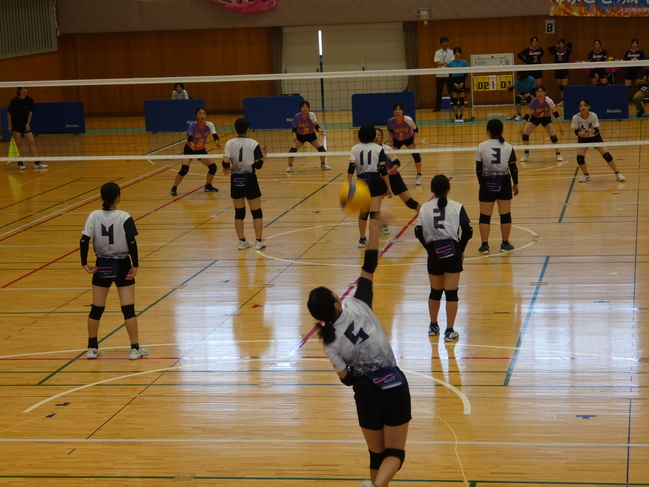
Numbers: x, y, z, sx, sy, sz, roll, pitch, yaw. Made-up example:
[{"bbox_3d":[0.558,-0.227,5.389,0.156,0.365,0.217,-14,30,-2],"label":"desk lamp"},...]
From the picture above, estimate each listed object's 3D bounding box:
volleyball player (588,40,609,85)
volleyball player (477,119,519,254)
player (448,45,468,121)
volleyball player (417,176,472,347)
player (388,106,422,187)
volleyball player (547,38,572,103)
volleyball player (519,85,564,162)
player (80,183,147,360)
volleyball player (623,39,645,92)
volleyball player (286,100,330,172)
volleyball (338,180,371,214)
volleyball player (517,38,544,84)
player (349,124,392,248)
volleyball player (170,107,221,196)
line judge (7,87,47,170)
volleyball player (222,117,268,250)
[{"bbox_3d":[6.717,-4.141,39.002,0.500,1.580,0.400,-1,9,8],"label":"volleyball player"},{"bbox_3d":[2.122,-0.720,19.607,0.520,1.613,0.360,-1,10,10],"label":"volleyball player"},{"bbox_3d":[3.057,-3.607,36.225,0.470,1.685,0.330,-2,9,7],"label":"player"},{"bbox_3d":[1.132,0.129,15.021,0.540,1.532,0.450,-1,10,10],"label":"volleyball player"},{"bbox_3d":[1.270,-1.586,25.630,0.580,1.282,0.560,-2,9,2],"label":"player"},{"bbox_3d":[5.814,-4.206,39.265,0.620,1.630,0.380,-1,9,12],"label":"volleyball player"},{"bbox_3d":[3.810,-2.111,27.983,0.760,1.324,0.560,-2,9,6],"label":"volleyball player"},{"bbox_3d":[-1.993,0.248,14.913,0.600,1.633,0.400,-1,10,9],"label":"player"},{"bbox_3d":[7.324,-4.006,37.656,0.500,1.617,0.340,-1,9,10],"label":"volleyball player"},{"bbox_3d":[-0.311,-1.945,28.837,0.800,1.247,0.580,-2,9,2],"label":"volleyball player"},{"bbox_3d":[0.200,-0.311,10.500,0.203,0.203,0.203,-1,9,12],"label":"volleyball"},{"bbox_3d":[5.141,-4.233,39.394,0.660,1.705,0.360,-2,9,6],"label":"volleyball player"},{"bbox_3d":[0.590,-0.730,20.280,0.550,1.559,0.400,1,10,20],"label":"player"},{"bbox_3d":[-2.088,-1.505,25.802,0.740,1.377,0.580,-5,10,-16],"label":"volleyball player"},{"bbox_3d":[-5.910,-2.300,31.483,0.620,1.620,0.500,-10,12,-37],"label":"line judge"},{"bbox_3d":[-1.024,-0.793,20.754,0.560,1.685,0.450,-1,10,13],"label":"volleyball player"}]

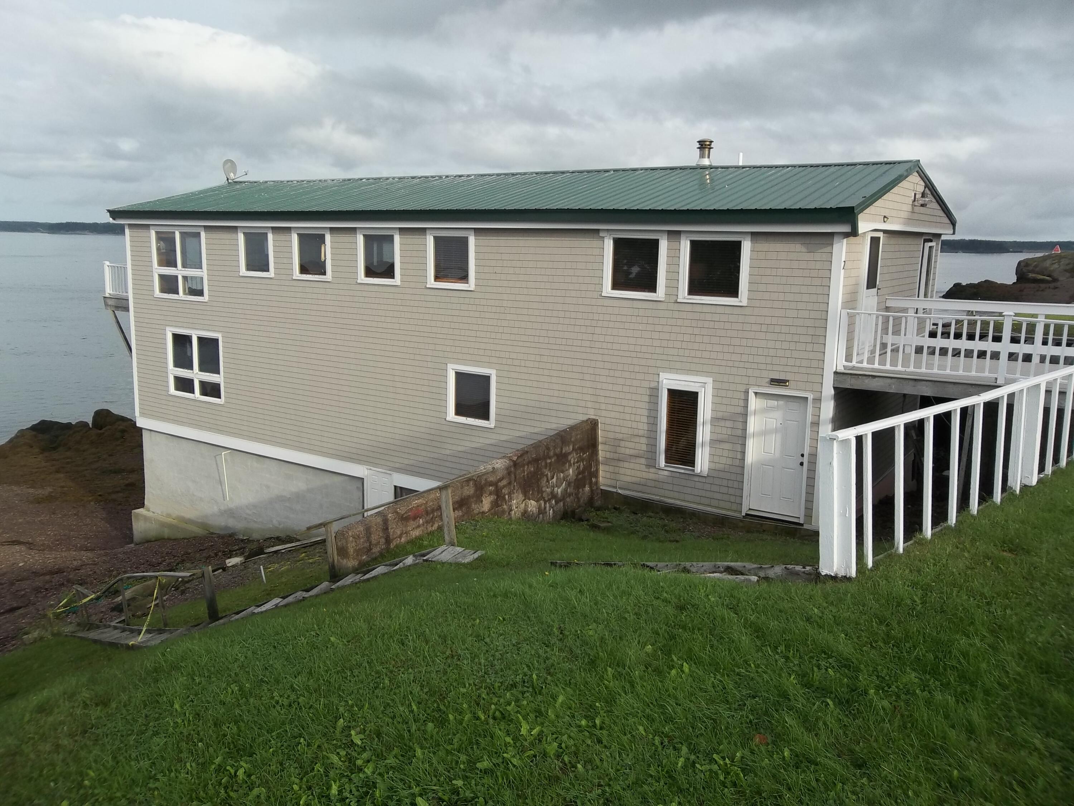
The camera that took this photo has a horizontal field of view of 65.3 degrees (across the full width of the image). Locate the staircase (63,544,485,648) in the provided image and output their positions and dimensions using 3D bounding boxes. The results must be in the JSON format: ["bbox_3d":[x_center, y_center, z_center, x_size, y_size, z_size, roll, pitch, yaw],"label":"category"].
[{"bbox_3d":[-3.485,2.533,10.919,5.622,1.420,0.800,1,11,3],"label":"staircase"}]

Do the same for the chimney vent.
[{"bbox_3d":[3.647,-5.431,18.287,0.366,0.633,0.366,8,13,33],"label":"chimney vent"}]

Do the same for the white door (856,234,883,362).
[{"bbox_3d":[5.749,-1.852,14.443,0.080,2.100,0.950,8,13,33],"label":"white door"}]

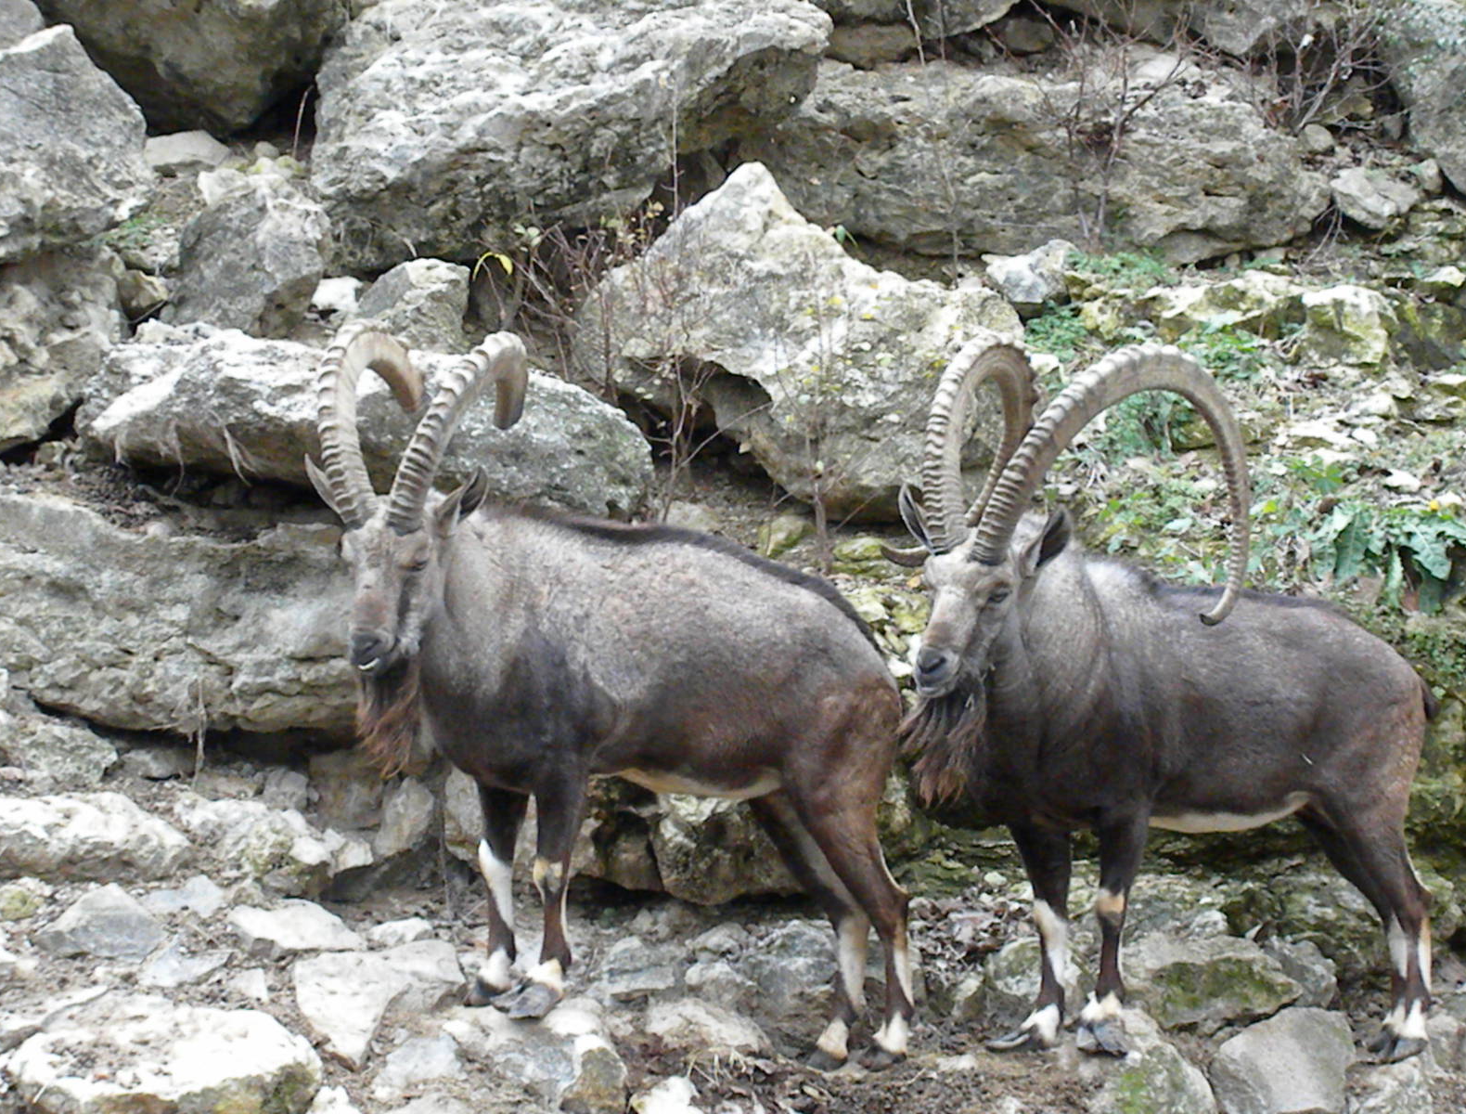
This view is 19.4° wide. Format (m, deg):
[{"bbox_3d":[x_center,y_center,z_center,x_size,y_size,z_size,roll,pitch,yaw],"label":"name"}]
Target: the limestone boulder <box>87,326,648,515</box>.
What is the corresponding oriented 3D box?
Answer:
[{"bbox_3d":[-0.710,-0.259,8.300,1.100,0.360,0.620,0,6,0],"label":"limestone boulder"}]

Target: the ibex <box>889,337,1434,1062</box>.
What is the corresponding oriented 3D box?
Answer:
[{"bbox_3d":[0.731,0.232,7.300,0.960,1.190,0.460,-3,7,-29],"label":"ibex"}]

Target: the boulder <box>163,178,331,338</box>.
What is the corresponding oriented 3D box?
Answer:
[{"bbox_3d":[-0.994,-0.613,8.800,0.340,0.320,0.300,0,6,0],"label":"boulder"}]

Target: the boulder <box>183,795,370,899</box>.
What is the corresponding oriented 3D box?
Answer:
[{"bbox_3d":[-0.811,0.513,7.600,0.340,0.170,0.260,0,6,0],"label":"boulder"}]

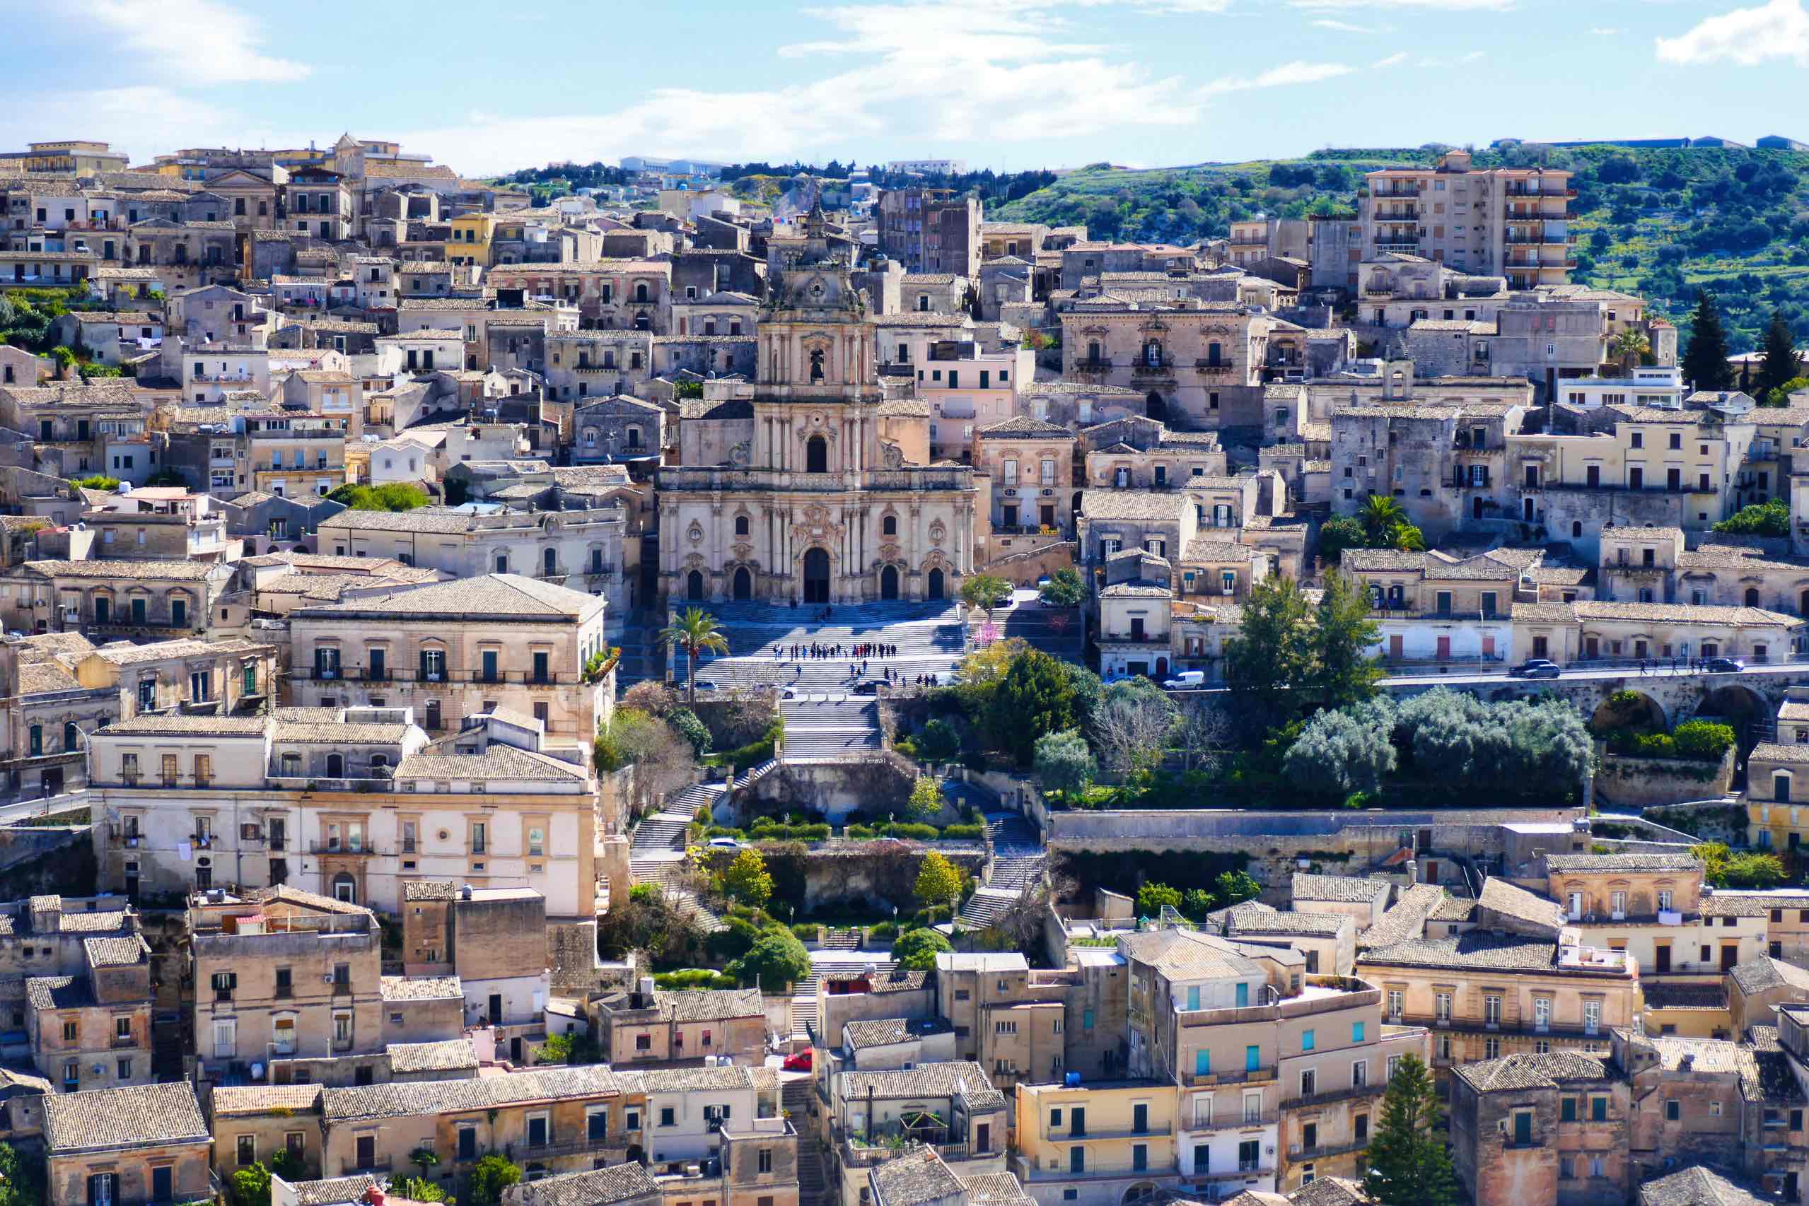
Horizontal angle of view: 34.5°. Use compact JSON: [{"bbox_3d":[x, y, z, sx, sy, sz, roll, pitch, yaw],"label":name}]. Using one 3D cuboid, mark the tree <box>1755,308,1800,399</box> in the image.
[{"bbox_3d":[113.940,-32.330,380.000,5.600,12.100,5.600,0,5,0],"label":"tree"}]

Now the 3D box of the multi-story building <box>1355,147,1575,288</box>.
[{"bbox_3d":[77.960,-52.330,406.000,26.770,20.550,14.000,0,5,2],"label":"multi-story building"}]

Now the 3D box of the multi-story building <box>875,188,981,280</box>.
[{"bbox_3d":[3.640,-49.640,398.000,12.300,13.500,11.000,1,5,9],"label":"multi-story building"}]

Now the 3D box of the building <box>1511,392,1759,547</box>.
[{"bbox_3d":[87.890,-16.380,351.000,26.040,17.790,14.000,3,5,28],"label":"building"}]

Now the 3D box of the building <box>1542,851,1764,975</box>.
[{"bbox_3d":[68.660,28.720,268.000,18.800,10.200,8.500,1,5,7],"label":"building"}]

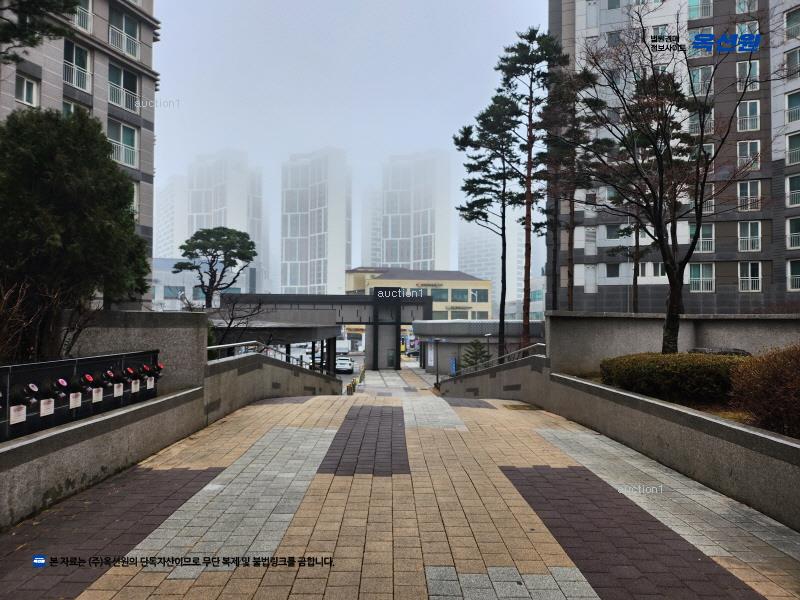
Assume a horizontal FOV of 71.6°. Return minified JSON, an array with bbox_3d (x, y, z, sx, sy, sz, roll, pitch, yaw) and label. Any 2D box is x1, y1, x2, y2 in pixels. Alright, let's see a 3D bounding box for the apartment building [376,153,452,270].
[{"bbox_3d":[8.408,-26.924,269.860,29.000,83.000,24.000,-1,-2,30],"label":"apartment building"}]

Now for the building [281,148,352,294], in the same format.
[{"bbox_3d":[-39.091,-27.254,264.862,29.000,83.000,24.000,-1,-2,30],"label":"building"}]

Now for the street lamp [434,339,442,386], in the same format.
[{"bbox_3d":[2.944,4.831,42.582,0.580,3.750,0.580,0,-2,0],"label":"street lamp"}]

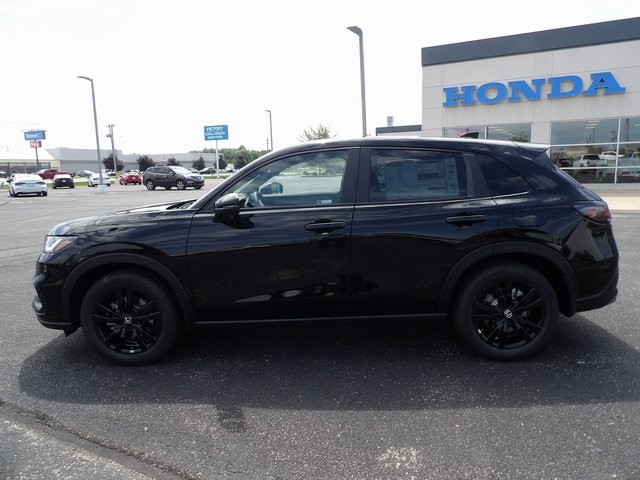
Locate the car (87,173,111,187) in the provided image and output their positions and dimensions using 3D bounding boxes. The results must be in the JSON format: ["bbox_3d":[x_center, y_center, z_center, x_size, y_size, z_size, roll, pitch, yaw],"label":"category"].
[{"bbox_3d":[-23.360,-6.317,46.888,1.820,1.430,4.700,-7,11,-32],"label":"car"}]

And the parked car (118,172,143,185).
[{"bbox_3d":[-22.082,-7.120,51.709,1.820,1.430,4.700,-7,11,-32],"label":"parked car"}]

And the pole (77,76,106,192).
[{"bbox_3d":[-16.932,-7.679,32.910,1.250,8.300,0.600,-8,11,-34],"label":"pole"}]

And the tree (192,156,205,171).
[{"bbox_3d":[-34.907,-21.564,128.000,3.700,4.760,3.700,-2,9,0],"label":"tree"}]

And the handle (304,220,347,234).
[{"bbox_3d":[0.035,-0.085,3.010,0.280,0.085,0.060,-1,9,2],"label":"handle"}]

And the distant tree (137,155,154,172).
[{"bbox_3d":[-42.304,-18.183,108.000,4.500,4.700,4.500,-2,9,0],"label":"distant tree"}]

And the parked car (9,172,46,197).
[{"bbox_3d":[-18.922,-3.532,28.681,1.820,1.430,4.700,-9,12,-37],"label":"parked car"}]

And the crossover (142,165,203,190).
[{"bbox_3d":[-11.179,-4.704,33.904,5.150,1.780,1.990,3,10,27],"label":"crossover"}]

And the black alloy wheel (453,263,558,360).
[{"bbox_3d":[1.300,0.495,3.152,0.700,0.700,0.230,-1,9,2],"label":"black alloy wheel"}]

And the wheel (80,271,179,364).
[{"bbox_3d":[-1.356,0.544,3.257,0.700,0.700,0.225,-1,9,2],"label":"wheel"}]

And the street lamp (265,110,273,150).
[{"bbox_3d":[-6.126,-11.480,54.202,1.100,8.300,0.350,-8,11,-34],"label":"street lamp"}]

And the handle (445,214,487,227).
[{"bbox_3d":[0.968,-0.133,2.950,0.270,0.065,0.060,-1,9,2],"label":"handle"}]

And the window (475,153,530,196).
[{"bbox_3d":[1.251,-0.450,3.050,0.380,0.310,0.060,-2,-11,-4],"label":"window"}]

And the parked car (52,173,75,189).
[{"bbox_3d":[-26.639,-6.012,45.770,1.830,1.430,4.650,-8,11,-34],"label":"parked car"}]

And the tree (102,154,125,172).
[{"bbox_3d":[-47.356,-17.414,102.000,4.700,4.940,4.700,-2,9,0],"label":"tree"}]

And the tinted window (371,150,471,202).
[{"bbox_3d":[0.677,-0.460,3.089,0.690,0.400,0.060,-1,-13,2],"label":"tinted window"}]

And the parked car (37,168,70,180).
[{"bbox_3d":[-47.780,-11.810,80.000,2.000,1.900,5.700,4,11,30],"label":"parked car"}]

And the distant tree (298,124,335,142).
[{"bbox_3d":[-0.237,-14.278,70.000,6.600,8.100,6.600,-2,9,0],"label":"distant tree"}]

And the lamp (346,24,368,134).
[{"bbox_3d":[2.111,-6.644,23.257,1.250,8.300,0.600,-8,11,-34],"label":"lamp"}]

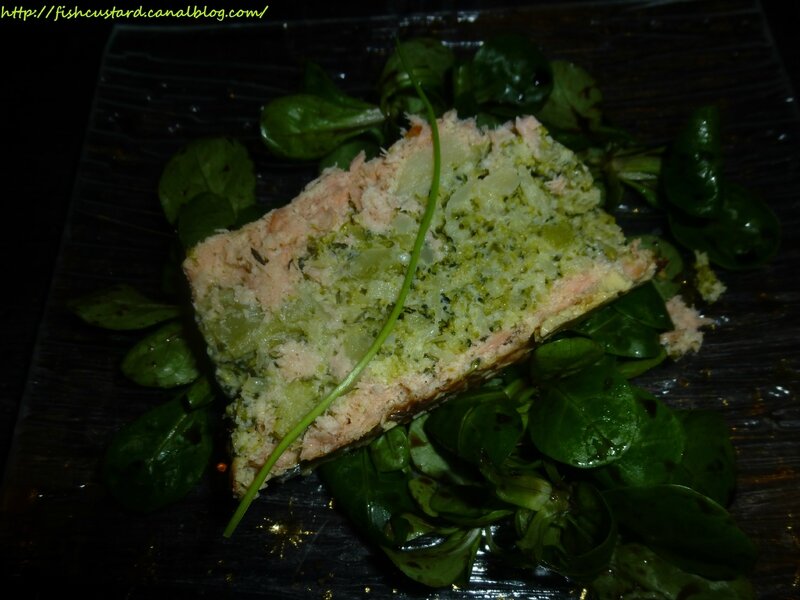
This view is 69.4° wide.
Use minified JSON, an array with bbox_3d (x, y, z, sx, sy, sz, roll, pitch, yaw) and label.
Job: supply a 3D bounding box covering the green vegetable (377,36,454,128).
[{"bbox_3d":[0.007,-0.094,0.246,0.030,0.015,0.049,7,66,5],"label":"green vegetable"}]

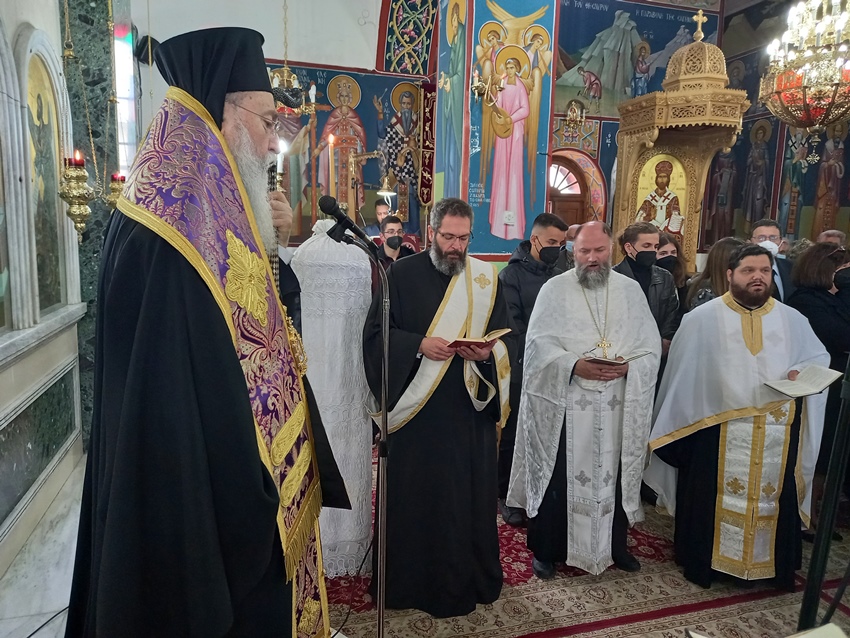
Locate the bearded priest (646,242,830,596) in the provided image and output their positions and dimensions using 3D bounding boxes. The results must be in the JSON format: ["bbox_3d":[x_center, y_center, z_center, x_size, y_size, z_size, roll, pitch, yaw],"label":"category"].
[{"bbox_3d":[1.546,0.454,3.029,0.759,1.650,0.526,4,8,14],"label":"bearded priest"}]

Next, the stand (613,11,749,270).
[{"bbox_3d":[2.597,-1.078,6.226,1.013,3.851,0.983,-1,8,-17],"label":"stand"}]

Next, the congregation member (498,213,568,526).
[{"bbox_3d":[0.648,0.287,3.537,0.496,1.782,0.364,-4,10,-35],"label":"congregation member"}]

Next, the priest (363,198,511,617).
[{"bbox_3d":[0.052,0.361,2.791,0.617,1.807,0.506,-1,8,-17],"label":"priest"}]

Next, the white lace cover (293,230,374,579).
[{"bbox_3d":[-0.455,0.372,3.017,0.385,1.690,0.385,-1,8,-17],"label":"white lace cover"}]

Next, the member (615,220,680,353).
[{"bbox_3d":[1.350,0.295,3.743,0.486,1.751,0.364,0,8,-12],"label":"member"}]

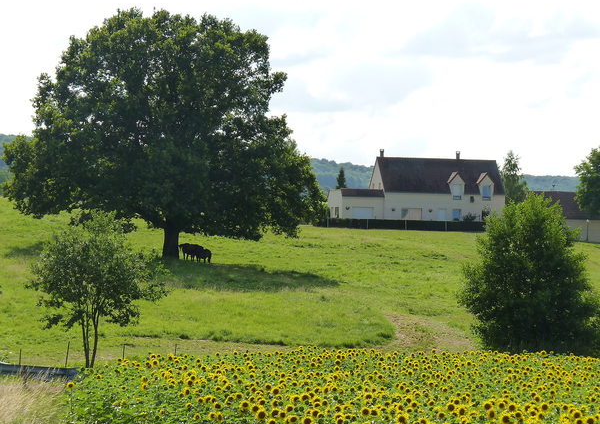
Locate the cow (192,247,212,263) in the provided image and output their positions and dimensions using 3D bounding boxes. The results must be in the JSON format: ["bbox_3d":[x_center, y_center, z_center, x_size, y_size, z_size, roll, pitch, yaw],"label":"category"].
[{"bbox_3d":[-7.965,3.554,160.000,1.800,1.320,0.600,0,-2,16],"label":"cow"}]

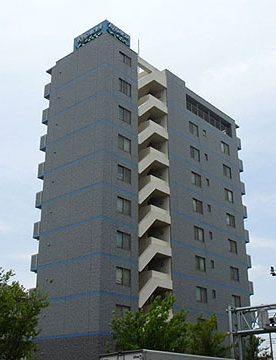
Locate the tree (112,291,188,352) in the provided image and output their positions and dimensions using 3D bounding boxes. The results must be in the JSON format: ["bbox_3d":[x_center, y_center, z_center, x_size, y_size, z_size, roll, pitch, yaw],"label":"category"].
[{"bbox_3d":[0.593,9.261,27.869,3.930,7.150,3.930,0,-22,0],"label":"tree"}]

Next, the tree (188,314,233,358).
[{"bbox_3d":[4.051,10.926,31.415,3.130,6.740,3.130,0,-22,0],"label":"tree"}]

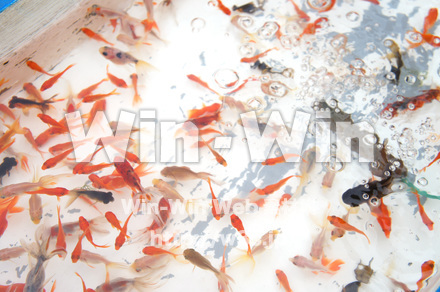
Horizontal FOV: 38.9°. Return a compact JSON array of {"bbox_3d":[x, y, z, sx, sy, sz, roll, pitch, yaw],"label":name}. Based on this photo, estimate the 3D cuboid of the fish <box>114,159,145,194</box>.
[{"bbox_3d":[-0.112,0.039,0.775,0.016,0.022,0.073,-33,63,-19],"label":"fish"}]

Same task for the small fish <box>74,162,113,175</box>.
[{"bbox_3d":[-0.147,0.026,0.724,0.043,0.014,0.012,-9,60,-5],"label":"small fish"}]

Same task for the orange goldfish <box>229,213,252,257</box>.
[{"bbox_3d":[0.024,0.106,0.731,0.012,0.016,0.058,-18,59,-12],"label":"orange goldfish"}]

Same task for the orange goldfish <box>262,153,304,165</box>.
[{"bbox_3d":[0.074,0.017,0.723,0.051,0.013,0.011,-6,60,-4],"label":"orange goldfish"}]

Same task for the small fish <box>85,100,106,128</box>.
[{"bbox_3d":[-0.157,-0.041,0.780,0.013,0.015,0.045,23,63,12],"label":"small fish"}]

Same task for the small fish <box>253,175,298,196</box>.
[{"bbox_3d":[0.062,0.042,0.666,0.049,0.014,0.012,-19,60,-5],"label":"small fish"}]

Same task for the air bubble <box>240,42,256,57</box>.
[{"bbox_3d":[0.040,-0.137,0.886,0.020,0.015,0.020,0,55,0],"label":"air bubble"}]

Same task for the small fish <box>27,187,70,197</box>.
[{"bbox_3d":[-0.211,0.056,0.760,0.053,0.016,0.010,-1,59,0],"label":"small fish"}]

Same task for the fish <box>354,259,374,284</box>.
[{"bbox_3d":[0.169,0.146,0.726,0.023,0.018,0.031,-2,63,-1],"label":"fish"}]

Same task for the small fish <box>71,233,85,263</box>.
[{"bbox_3d":[-0.169,0.121,0.750,0.011,0.015,0.040,12,64,6],"label":"small fish"}]

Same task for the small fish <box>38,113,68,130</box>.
[{"bbox_3d":[-0.218,-0.030,0.811,0.051,0.013,0.012,28,59,18],"label":"small fish"}]

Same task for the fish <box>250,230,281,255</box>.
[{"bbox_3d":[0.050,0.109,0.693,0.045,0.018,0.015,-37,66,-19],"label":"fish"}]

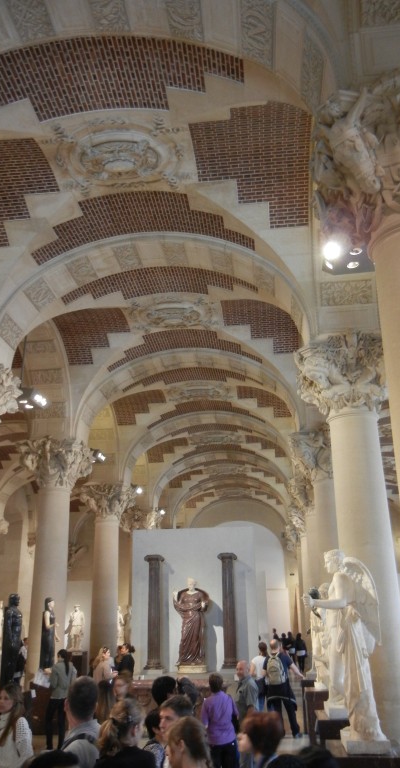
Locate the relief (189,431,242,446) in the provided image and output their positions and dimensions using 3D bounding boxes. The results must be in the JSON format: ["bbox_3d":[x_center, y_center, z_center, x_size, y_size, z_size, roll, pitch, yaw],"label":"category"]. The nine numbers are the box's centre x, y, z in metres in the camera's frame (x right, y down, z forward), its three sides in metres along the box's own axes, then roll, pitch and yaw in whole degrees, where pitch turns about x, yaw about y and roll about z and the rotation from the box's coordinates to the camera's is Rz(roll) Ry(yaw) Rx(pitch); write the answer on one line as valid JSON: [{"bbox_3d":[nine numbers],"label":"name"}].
[{"bbox_3d":[0.622,2.030,25.741,2.007,0.260,1.736,-3,-20,6],"label":"relief"}]

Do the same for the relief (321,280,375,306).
[{"bbox_3d":[2.484,-1.531,11.253,0.857,0.401,0.087,-3,0,6],"label":"relief"}]

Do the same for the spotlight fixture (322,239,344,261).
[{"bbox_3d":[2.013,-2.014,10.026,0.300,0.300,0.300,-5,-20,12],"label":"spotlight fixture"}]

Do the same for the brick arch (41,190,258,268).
[{"bbox_3d":[-1.054,-2.739,11.575,3.993,0.716,1.194,-3,-20,6],"label":"brick arch"}]

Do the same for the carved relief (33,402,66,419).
[{"bbox_3d":[-3.866,0.682,17.146,0.846,0.412,0.087,-3,0,6],"label":"carved relief"}]

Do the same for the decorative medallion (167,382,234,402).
[{"bbox_3d":[-0.002,0.299,20.659,1.900,0.320,1.650,-3,-20,6],"label":"decorative medallion"}]

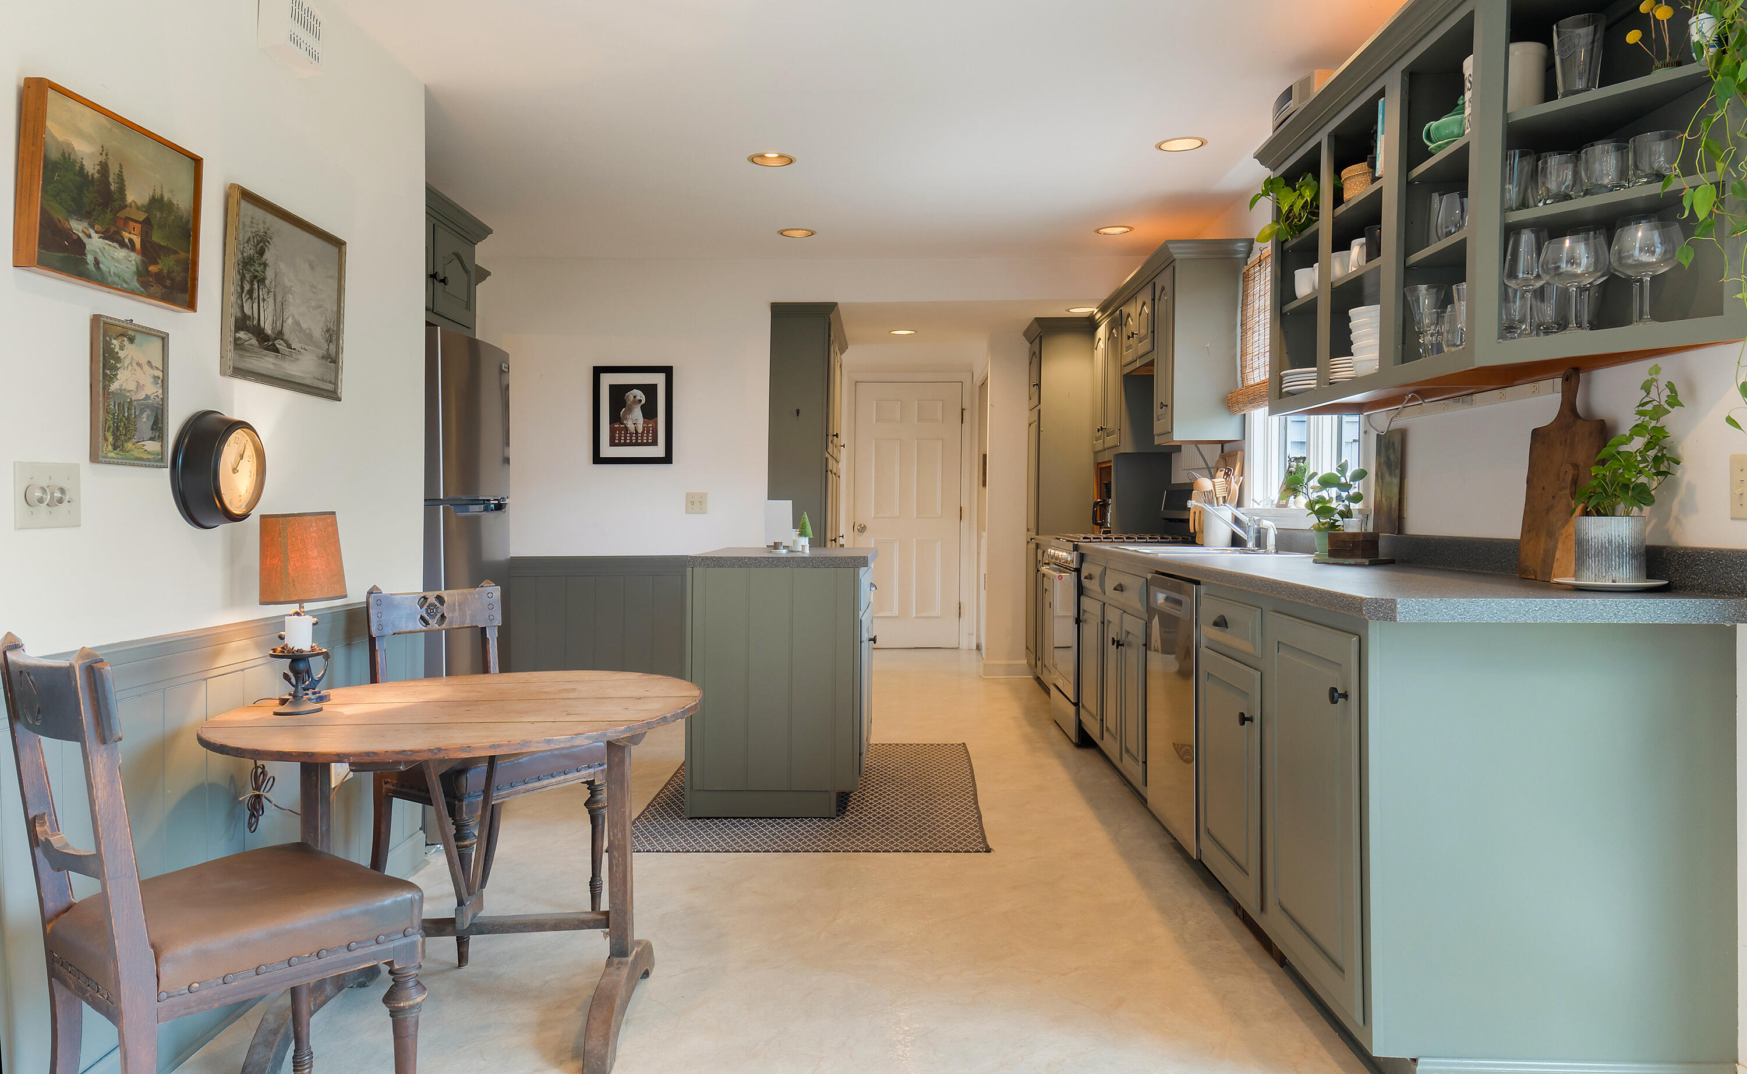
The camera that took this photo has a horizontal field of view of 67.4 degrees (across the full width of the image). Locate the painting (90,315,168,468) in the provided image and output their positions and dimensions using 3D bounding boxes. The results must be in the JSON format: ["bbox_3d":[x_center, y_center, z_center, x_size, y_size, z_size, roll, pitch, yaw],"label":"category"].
[{"bbox_3d":[-1.325,-0.253,2.338,0.020,0.250,0.210,1,1,1],"label":"painting"}]

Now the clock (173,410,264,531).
[{"bbox_3d":[-1.254,-0.126,2.528,0.078,0.229,0.229,0,1,0],"label":"clock"}]

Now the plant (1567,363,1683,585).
[{"bbox_3d":[1.385,-0.115,2.406,0.206,0.403,0.190,0,1,1],"label":"plant"}]

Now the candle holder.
[{"bbox_3d":[-1.075,0.262,2.453,0.112,0.135,0.112,0,1,1],"label":"candle holder"}]

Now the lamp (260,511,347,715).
[{"bbox_3d":[-1.133,0.142,2.607,0.176,0.380,0.176,0,1,1],"label":"lamp"}]

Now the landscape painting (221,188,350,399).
[{"bbox_3d":[-1.305,-0.523,2.932,0.022,0.390,0.525,3,1,1],"label":"landscape painting"}]

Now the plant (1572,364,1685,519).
[{"bbox_3d":[1.386,-0.170,2.399,0.171,0.276,0.181,0,1,1],"label":"plant"}]

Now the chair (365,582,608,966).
[{"bbox_3d":[-0.994,0.548,3.261,0.462,0.859,0.452,1,1,32],"label":"chair"}]

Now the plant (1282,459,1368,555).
[{"bbox_3d":[1.248,-0.077,3.630,0.235,0.270,0.200,0,1,1],"label":"plant"}]

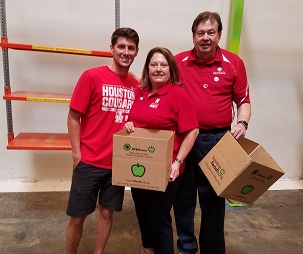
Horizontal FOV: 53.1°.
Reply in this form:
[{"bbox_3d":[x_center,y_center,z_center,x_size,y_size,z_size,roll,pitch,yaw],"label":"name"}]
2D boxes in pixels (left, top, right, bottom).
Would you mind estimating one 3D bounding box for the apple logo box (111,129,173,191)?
[{"bbox_3d":[-0.038,0.176,1.745,0.295,0.279,0.250,5,11,12],"label":"apple logo box"}]

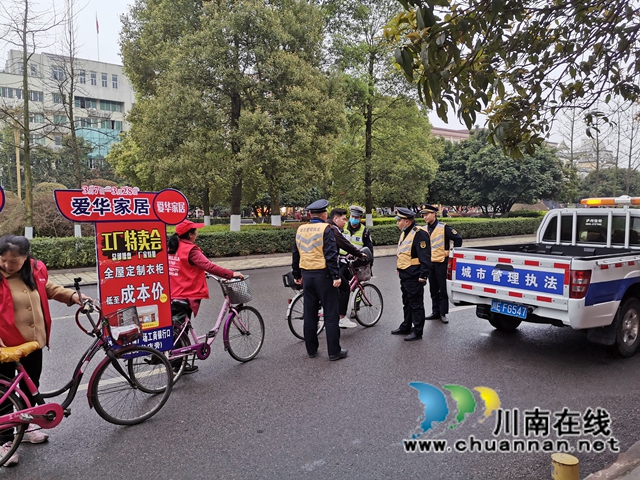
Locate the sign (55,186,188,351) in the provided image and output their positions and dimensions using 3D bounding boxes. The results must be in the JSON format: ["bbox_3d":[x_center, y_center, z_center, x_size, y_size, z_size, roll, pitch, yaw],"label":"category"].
[{"bbox_3d":[-1.725,0.268,4.220,1.130,1.500,0.060,-3,5,-35],"label":"sign"}]

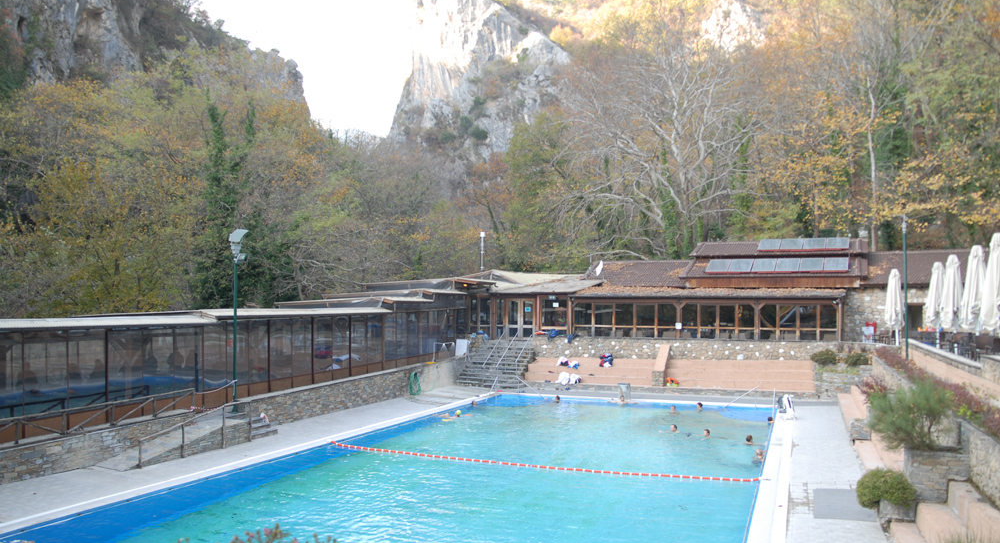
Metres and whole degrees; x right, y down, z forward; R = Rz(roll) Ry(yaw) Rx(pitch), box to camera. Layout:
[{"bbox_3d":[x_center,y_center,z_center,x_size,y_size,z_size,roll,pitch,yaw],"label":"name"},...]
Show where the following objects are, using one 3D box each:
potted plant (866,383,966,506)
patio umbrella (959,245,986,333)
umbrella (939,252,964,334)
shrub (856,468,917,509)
[{"bbox_3d":[6.605,2.647,11.122,1.270,1.800,1.100,-1,-4,23],"label":"potted plant"},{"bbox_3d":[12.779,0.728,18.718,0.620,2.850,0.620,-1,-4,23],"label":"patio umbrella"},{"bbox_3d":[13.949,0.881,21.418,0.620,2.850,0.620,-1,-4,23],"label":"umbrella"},{"bbox_3d":[6.197,3.450,11.142,0.820,0.580,0.750,-1,-4,23],"label":"shrub"}]

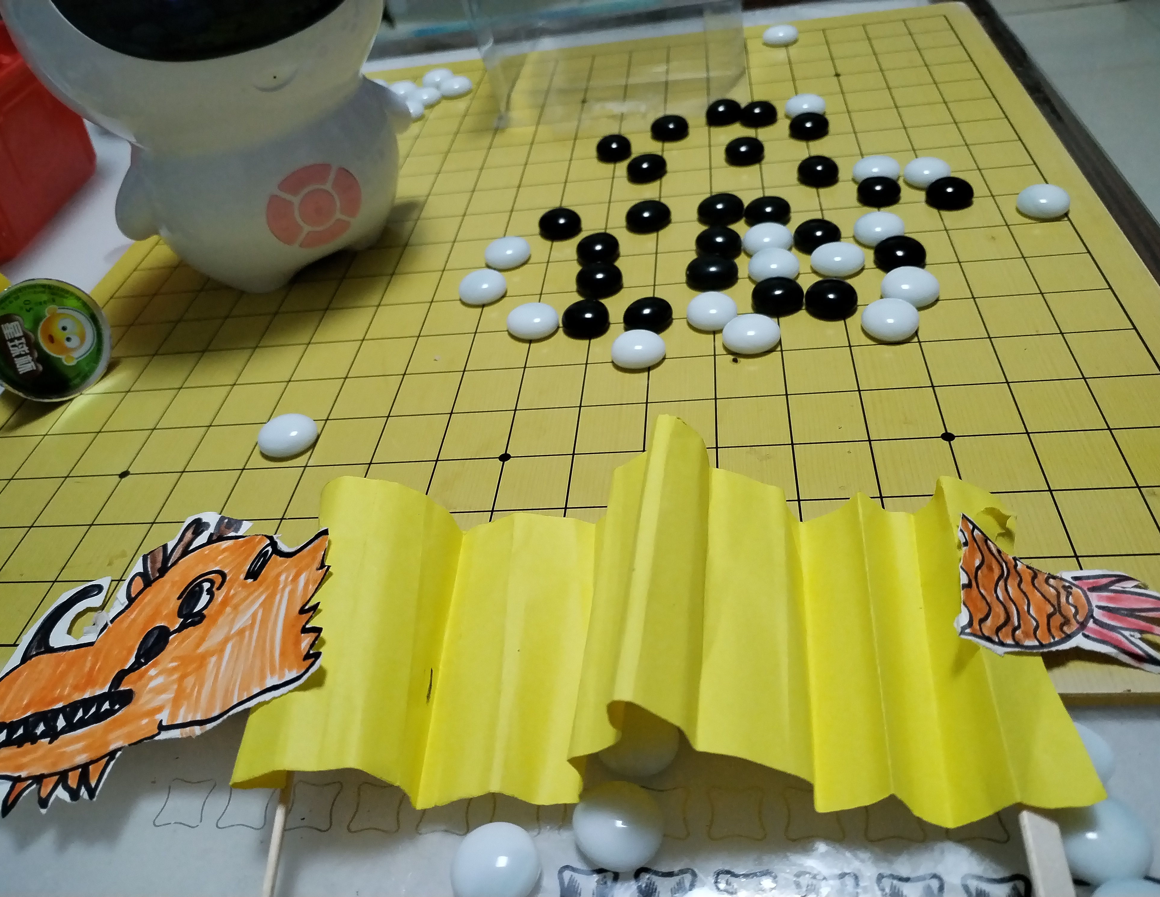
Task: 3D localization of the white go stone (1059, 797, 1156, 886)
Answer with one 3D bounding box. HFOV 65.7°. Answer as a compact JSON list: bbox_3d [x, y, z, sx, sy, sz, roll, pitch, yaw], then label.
[{"bbox_3d":[0.109,0.081,0.189,0.020,0.010,0.020,-3,43,10],"label":"white go stone"}]

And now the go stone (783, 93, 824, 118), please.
[{"bbox_3d":[0.113,-0.171,0.449,0.019,0.010,0.019,-3,43,10],"label":"go stone"}]

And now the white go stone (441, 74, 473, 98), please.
[{"bbox_3d":[-0.074,-0.217,0.539,0.020,0.010,0.020,-3,43,9],"label":"white go stone"}]

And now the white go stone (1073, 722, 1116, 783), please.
[{"bbox_3d":[0.105,0.068,0.195,0.020,0.010,0.020,-3,43,9],"label":"white go stone"}]

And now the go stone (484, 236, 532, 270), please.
[{"bbox_3d":[-0.031,-0.084,0.384,0.020,0.009,0.020,-3,43,10],"label":"go stone"}]

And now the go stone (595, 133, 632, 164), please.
[{"bbox_3d":[0.017,-0.148,0.444,0.019,0.011,0.019,-3,43,9],"label":"go stone"}]

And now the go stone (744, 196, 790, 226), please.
[{"bbox_3d":[0.079,-0.099,0.376,0.019,0.011,0.019,-3,43,9],"label":"go stone"}]

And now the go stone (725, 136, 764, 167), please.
[{"bbox_3d":[0.078,-0.141,0.422,0.019,0.010,0.019,-3,43,10],"label":"go stone"}]

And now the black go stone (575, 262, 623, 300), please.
[{"bbox_3d":[0.008,-0.068,0.359,0.019,0.010,0.019,-3,43,10],"label":"black go stone"}]

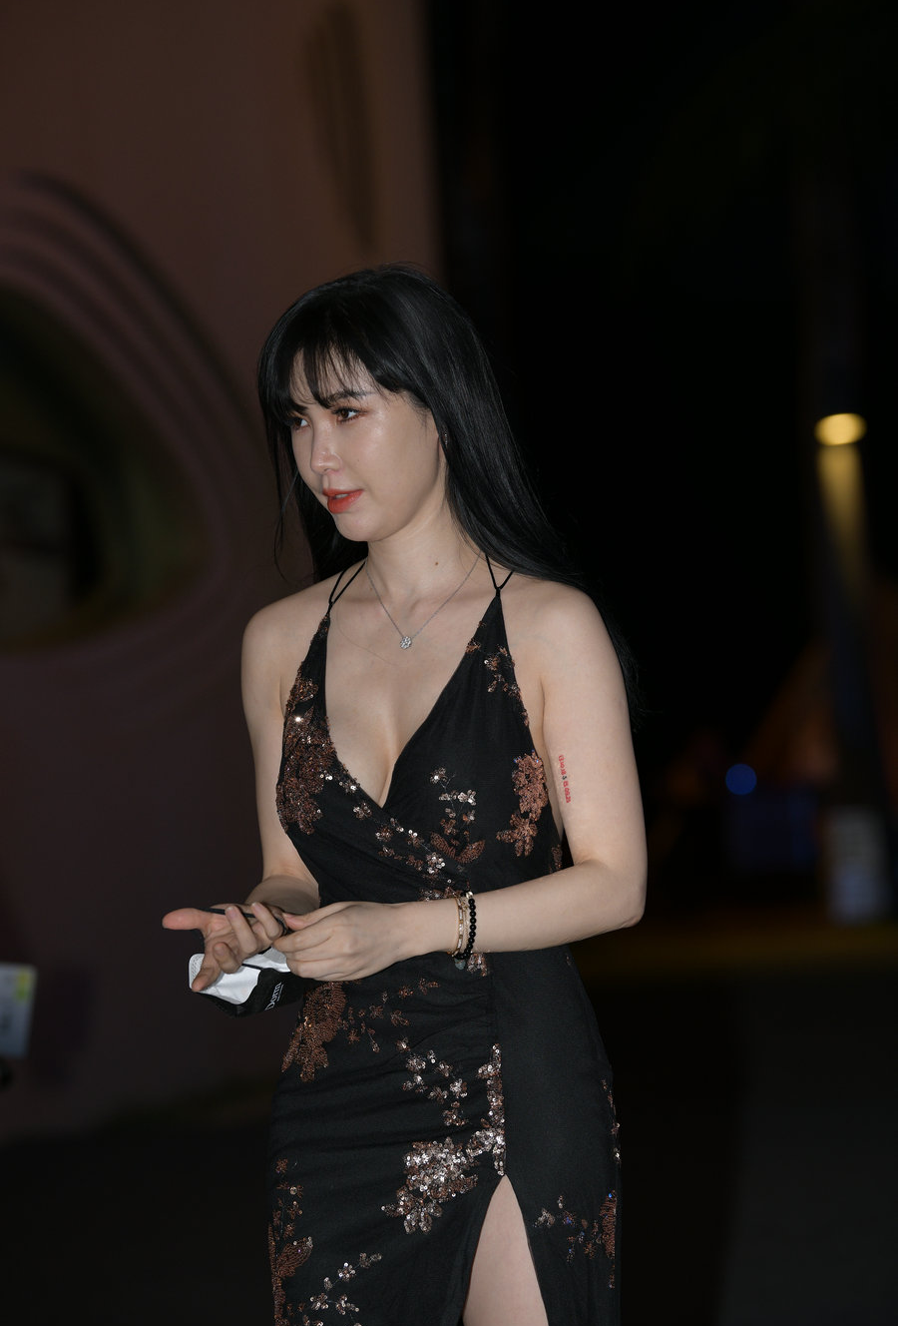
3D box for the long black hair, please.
[{"bbox_3d":[-0.011,-0.152,4.450,0.240,0.400,0.300,-1,2,41],"label":"long black hair"}]

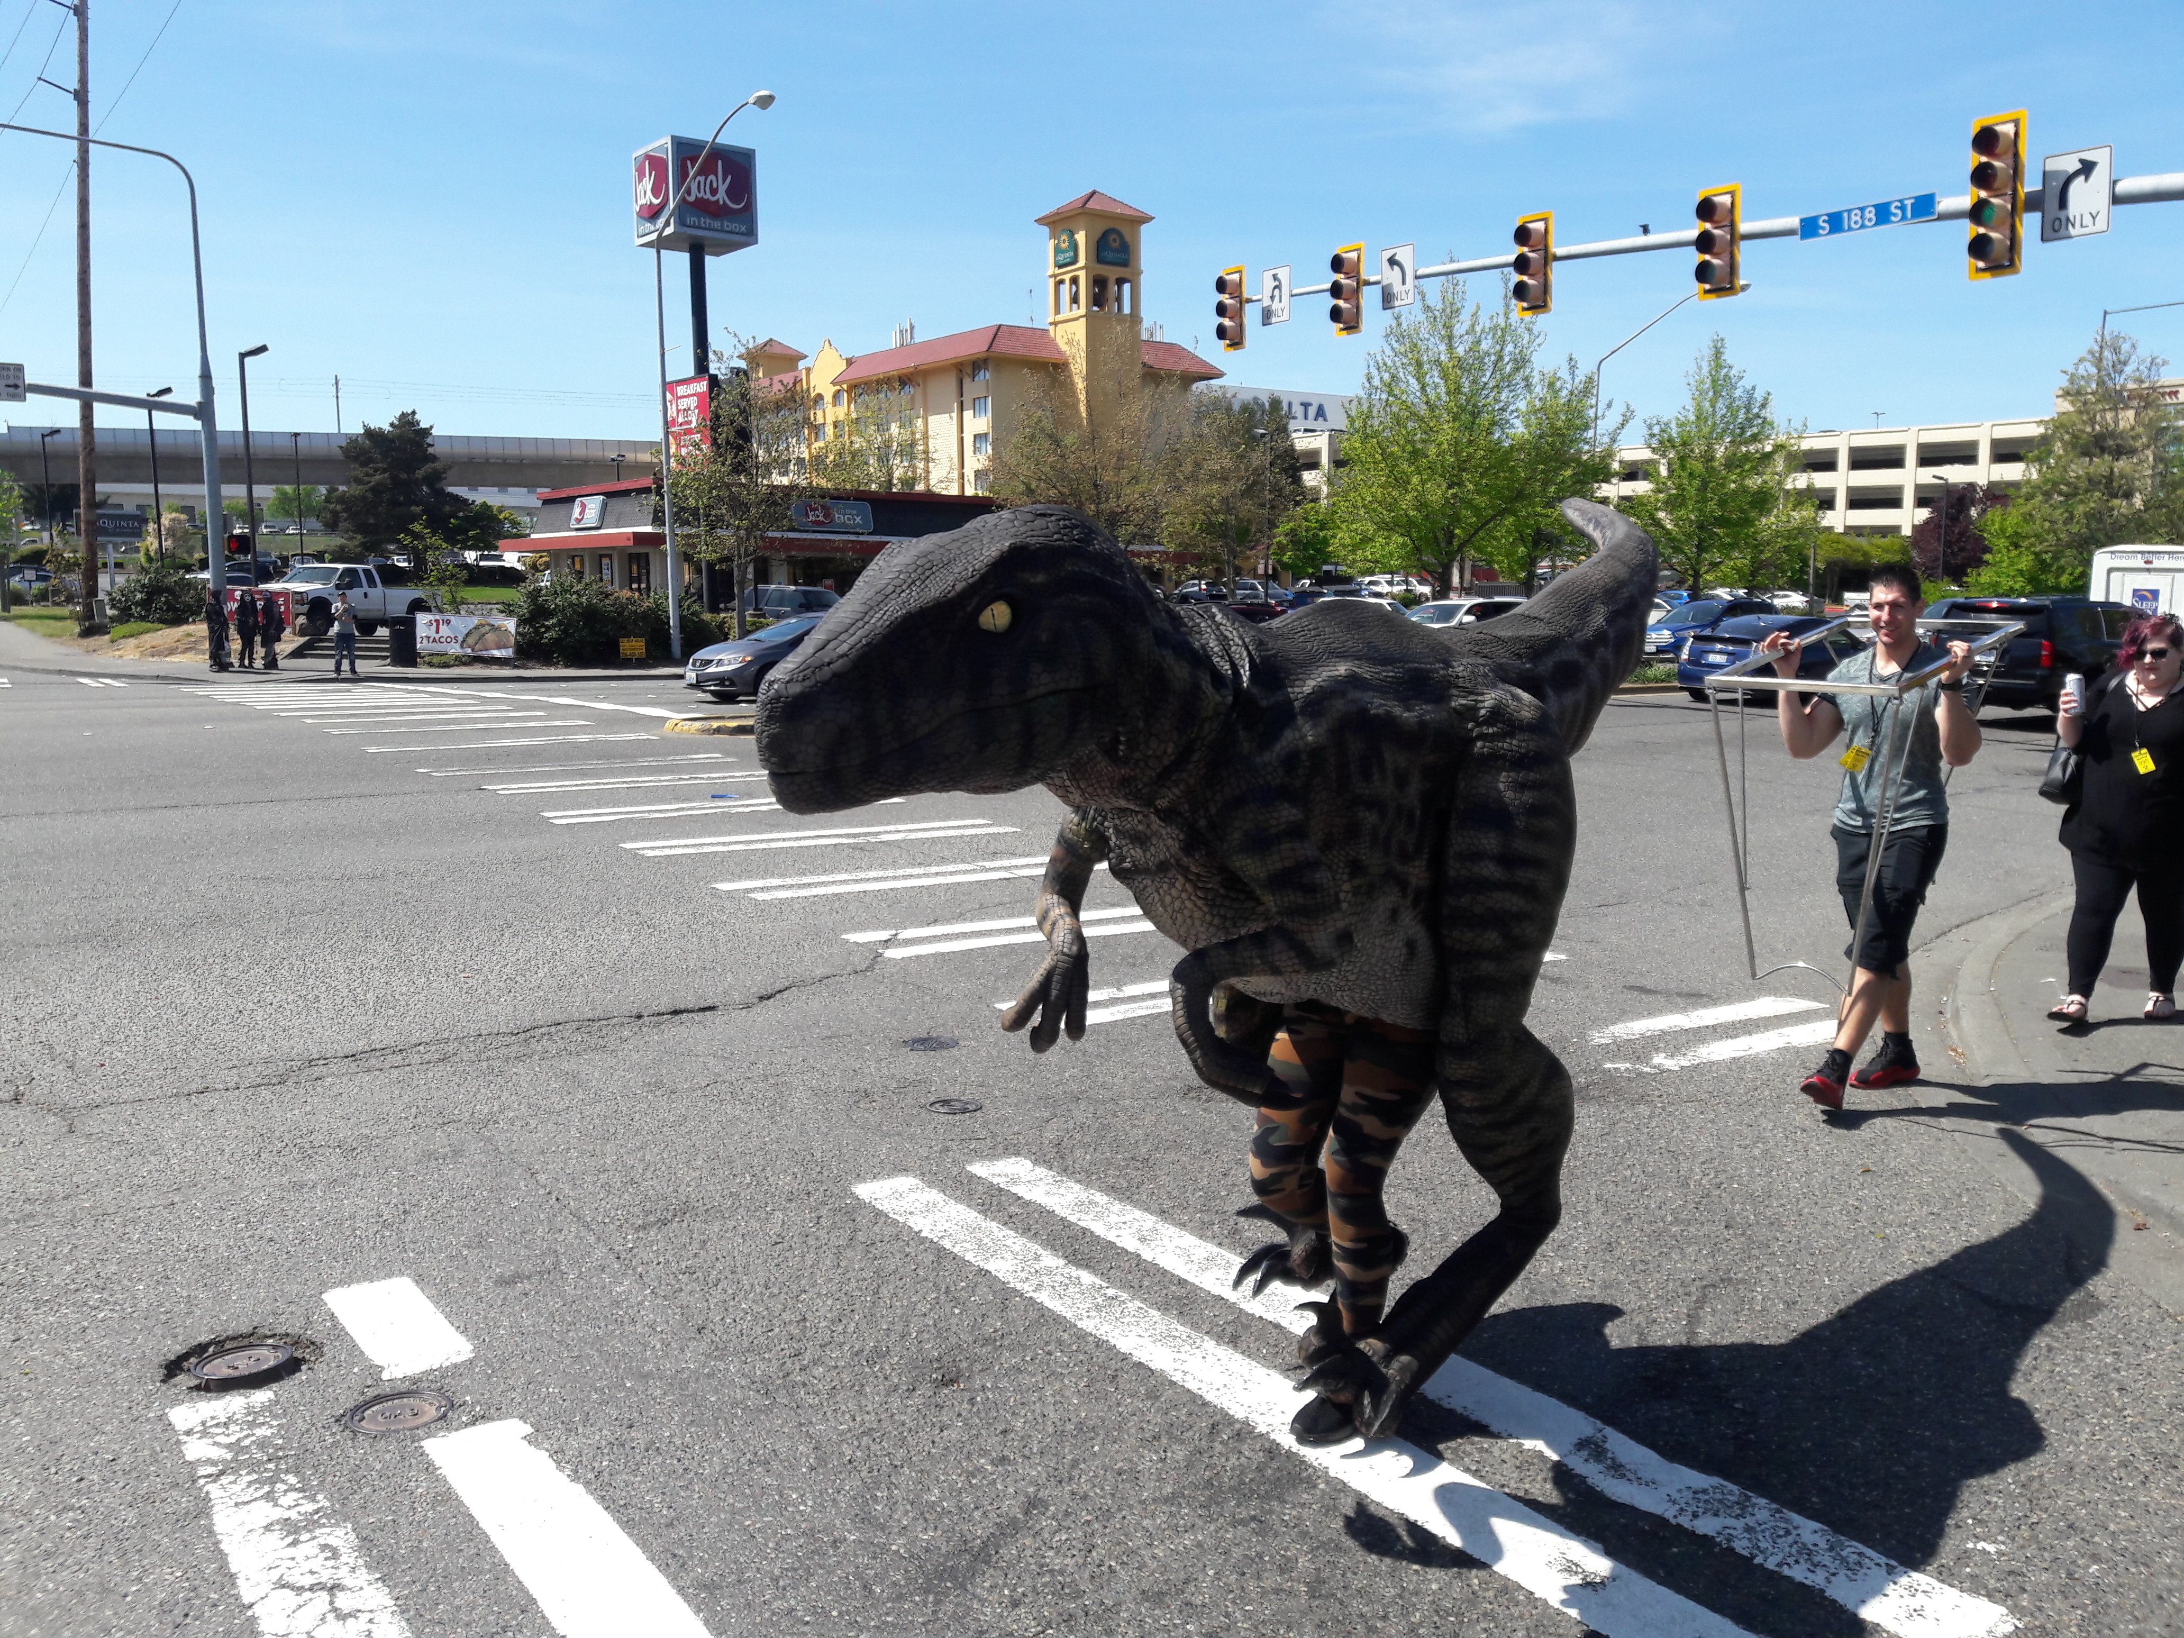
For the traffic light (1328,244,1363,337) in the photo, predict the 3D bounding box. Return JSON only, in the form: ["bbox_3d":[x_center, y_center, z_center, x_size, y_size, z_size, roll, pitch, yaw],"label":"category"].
[{"bbox_3d":[3.846,-7.987,26.702,0.400,1.310,0.600,-5,8,-33],"label":"traffic light"}]

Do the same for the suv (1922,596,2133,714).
[{"bbox_3d":[16.796,-2.880,30.323,5.450,1.900,2.040,-5,9,-37],"label":"suv"}]

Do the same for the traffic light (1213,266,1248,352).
[{"bbox_3d":[2.284,-8.343,28.925,0.400,1.310,0.600,-5,8,-33],"label":"traffic light"}]

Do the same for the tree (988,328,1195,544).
[{"bbox_3d":[0.047,-8.702,46.514,5.300,8.206,5.000,0,7,0],"label":"tree"}]

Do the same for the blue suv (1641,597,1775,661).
[{"bbox_3d":[14.523,-4.258,41.509,4.530,1.680,1.900,-5,9,-39],"label":"blue suv"}]

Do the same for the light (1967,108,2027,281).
[{"bbox_3d":[9.659,-6.712,18.945,0.450,1.660,0.590,-5,9,-34],"label":"light"}]

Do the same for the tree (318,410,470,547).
[{"bbox_3d":[-29.397,-13.699,74.570,6.300,6.950,6.300,-3,8,-21],"label":"tree"}]

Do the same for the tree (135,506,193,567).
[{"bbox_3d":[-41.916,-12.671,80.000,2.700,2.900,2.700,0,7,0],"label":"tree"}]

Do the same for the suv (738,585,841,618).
[{"bbox_3d":[-8.600,-6.236,54.250,1.880,1.800,4.850,-7,10,-44],"label":"suv"}]

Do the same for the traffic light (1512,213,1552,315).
[{"bbox_3d":[5.910,-7.424,23.671,0.400,1.300,0.590,-6,9,-36],"label":"traffic light"}]

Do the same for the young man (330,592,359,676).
[{"bbox_3d":[-15.665,-3.869,37.110,0.550,1.760,0.400,-3,8,-23],"label":"young man"}]

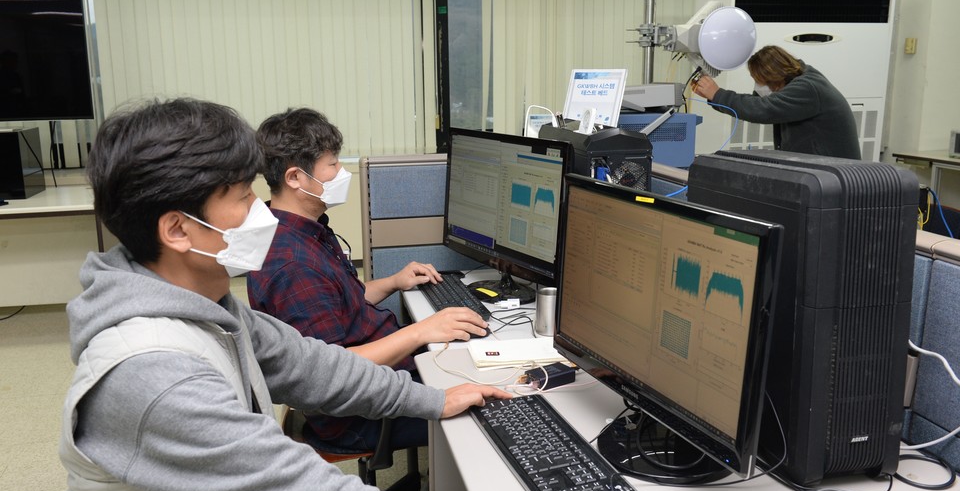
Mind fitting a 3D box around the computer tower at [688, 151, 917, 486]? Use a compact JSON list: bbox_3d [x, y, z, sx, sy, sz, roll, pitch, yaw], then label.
[{"bbox_3d":[0.530,0.092,1.484,0.180,0.488,0.410,-4,13,-17],"label":"computer tower"}]

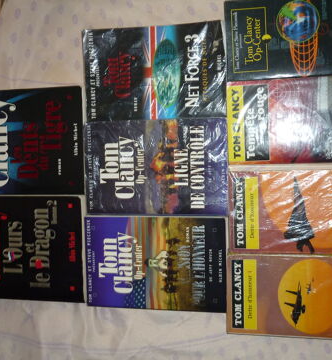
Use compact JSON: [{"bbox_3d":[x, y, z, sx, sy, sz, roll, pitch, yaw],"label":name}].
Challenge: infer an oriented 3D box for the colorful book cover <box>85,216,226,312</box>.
[{"bbox_3d":[-0.015,0.121,0.676,0.207,0.025,0.134,-1,93,12],"label":"colorful book cover"}]

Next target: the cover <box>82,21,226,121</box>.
[{"bbox_3d":[-0.018,-0.152,0.664,0.205,0.025,0.135,0,93,12],"label":"cover"}]

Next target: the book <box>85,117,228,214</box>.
[{"bbox_3d":[-0.013,-0.018,0.669,0.208,0.025,0.137,0,93,12],"label":"book"}]

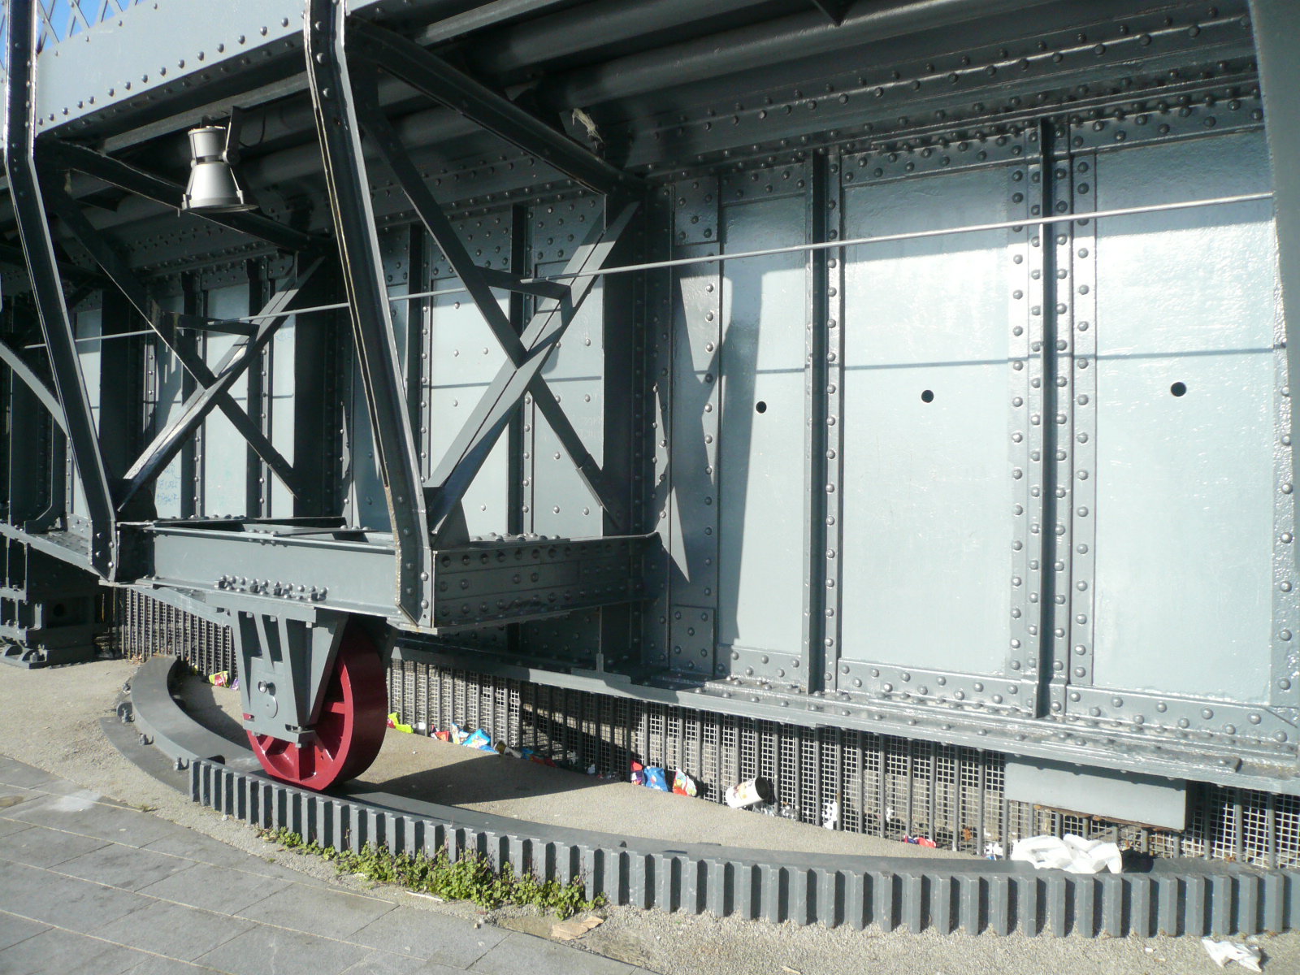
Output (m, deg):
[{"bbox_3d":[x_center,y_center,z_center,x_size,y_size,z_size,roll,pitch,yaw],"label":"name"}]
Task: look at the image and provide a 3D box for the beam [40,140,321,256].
[{"bbox_3d":[-2.215,-1.382,5.150,0.107,0.110,1.481,1,-6,34],"label":"beam"}]

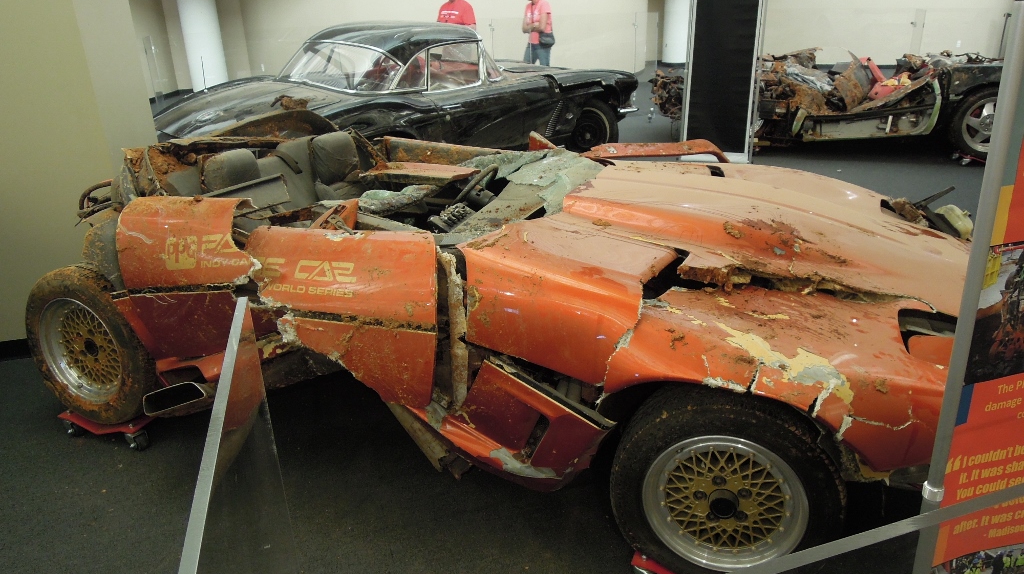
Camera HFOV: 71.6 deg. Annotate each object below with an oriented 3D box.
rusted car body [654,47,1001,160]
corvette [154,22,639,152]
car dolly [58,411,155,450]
[{"bbox_3d":[3.417,-2.039,7.687,3.950,0.980,1.850,0,23,3],"label":"rusted car body"},{"bbox_3d":[-0.847,-1.488,6.163,4.480,1.330,1.790,-22,30,-40],"label":"corvette"},{"bbox_3d":[-1.592,0.524,2.967,0.400,0.115,0.330,8,24,21],"label":"car dolly"}]

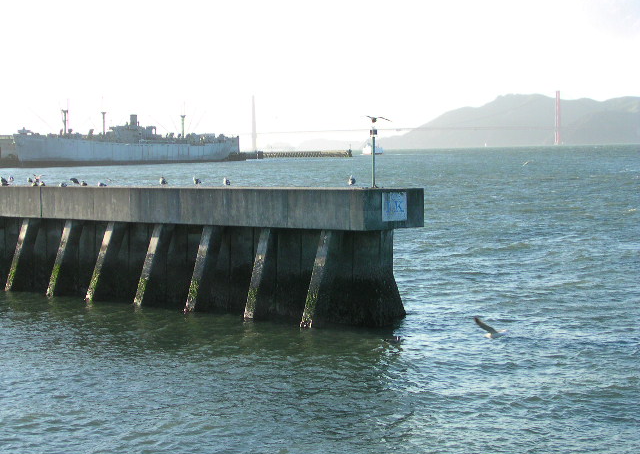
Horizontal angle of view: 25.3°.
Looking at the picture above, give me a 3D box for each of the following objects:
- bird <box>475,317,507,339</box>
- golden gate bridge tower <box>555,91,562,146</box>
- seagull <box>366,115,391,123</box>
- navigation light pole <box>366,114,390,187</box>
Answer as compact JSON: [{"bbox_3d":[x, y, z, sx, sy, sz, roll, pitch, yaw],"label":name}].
[{"bbox_3d":[4.431,2.638,37.000,0.580,0.480,0.850,1,4,30],"label":"bird"},{"bbox_3d":[1001.847,-458.708,5980.000,17.000,227.000,37.000,-2,3,-13],"label":"golden gate bridge tower"},{"bbox_3d":[1.906,-3.474,46.000,0.850,0.270,0.500,-2,3,-9],"label":"seagull"},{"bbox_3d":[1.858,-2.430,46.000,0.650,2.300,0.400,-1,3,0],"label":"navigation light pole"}]

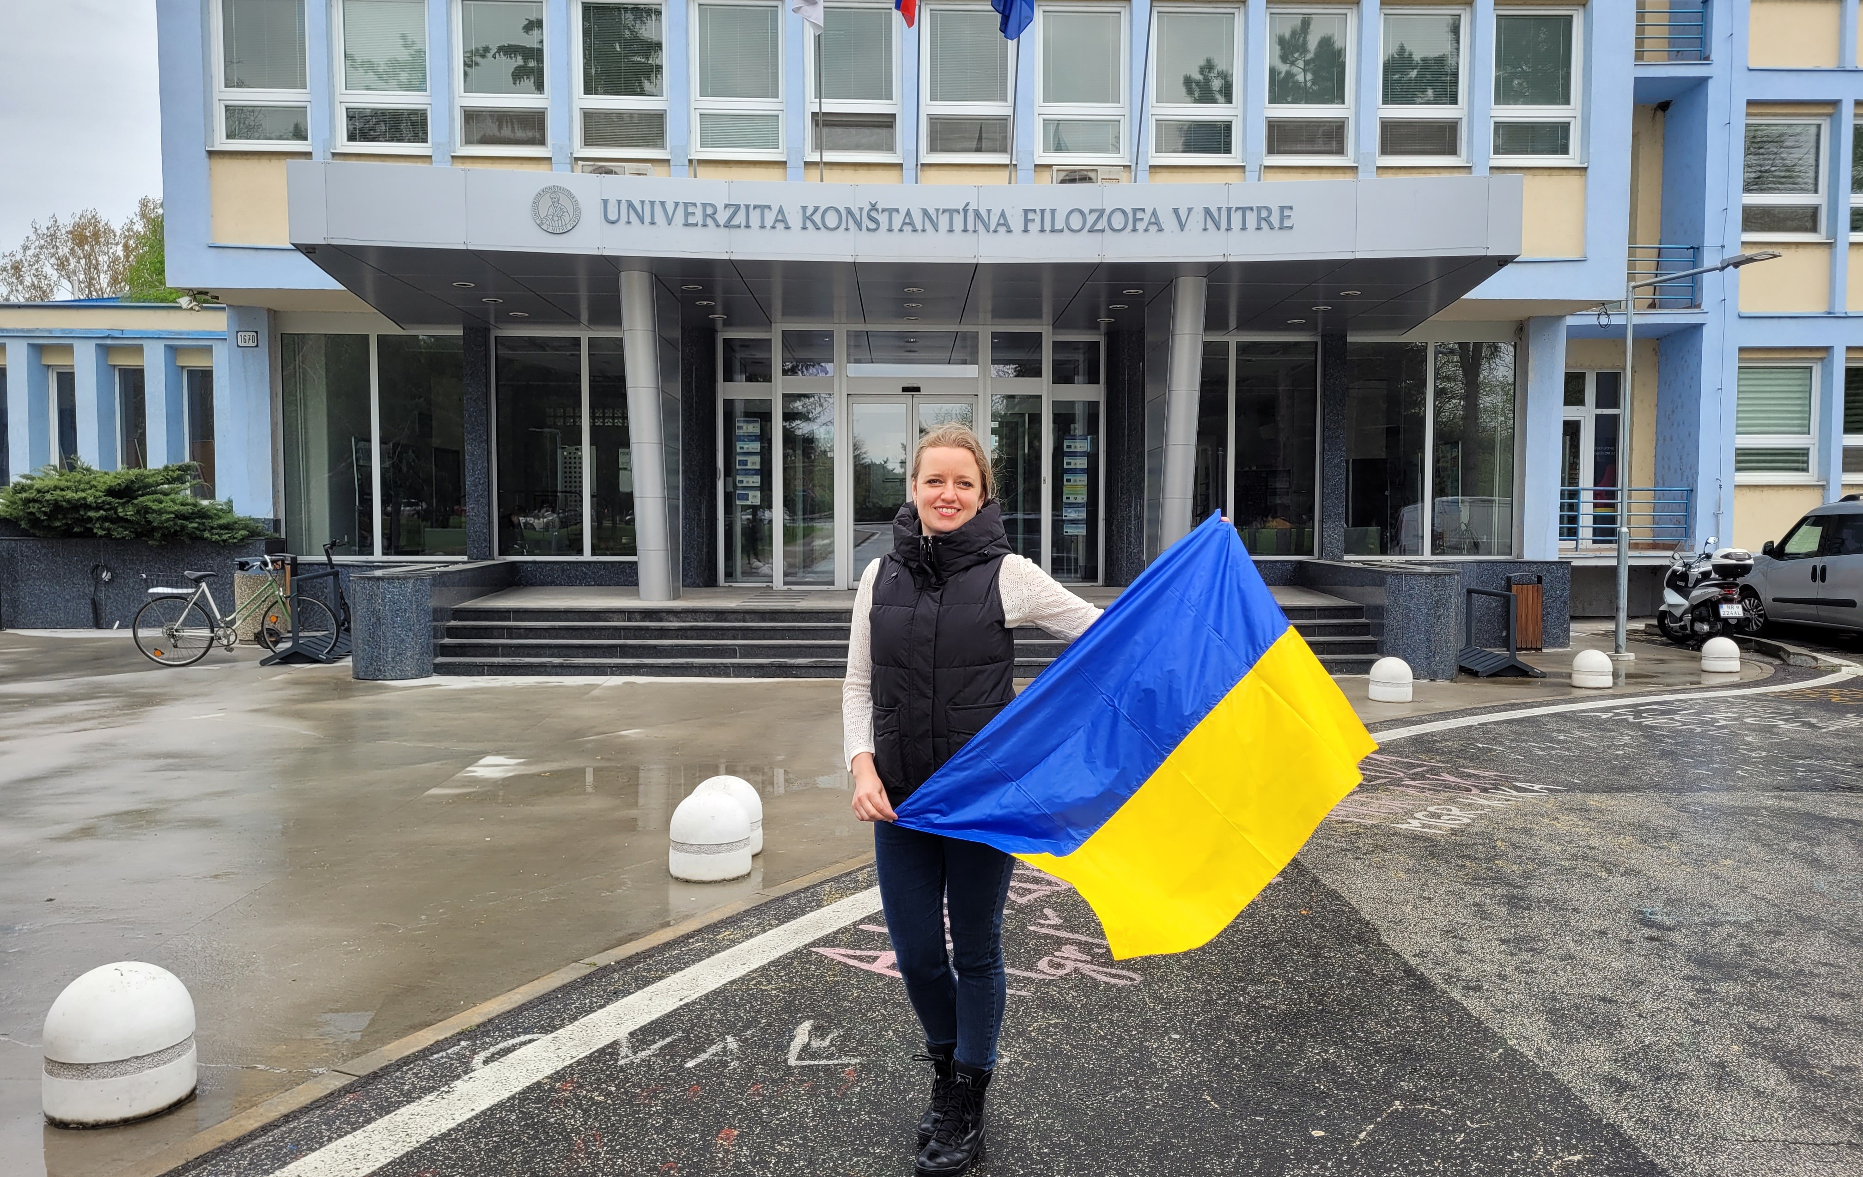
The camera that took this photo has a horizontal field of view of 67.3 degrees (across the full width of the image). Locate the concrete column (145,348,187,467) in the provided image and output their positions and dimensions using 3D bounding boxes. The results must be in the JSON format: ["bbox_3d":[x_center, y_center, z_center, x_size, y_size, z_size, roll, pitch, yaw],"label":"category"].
[{"bbox_3d":[-10.159,-2.214,18.536,0.261,1.983,0.420,0,3,-2],"label":"concrete column"}]

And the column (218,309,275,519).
[{"bbox_3d":[-8.472,-2.194,17.677,0.570,2.640,0.460,0,3,-1],"label":"column"}]

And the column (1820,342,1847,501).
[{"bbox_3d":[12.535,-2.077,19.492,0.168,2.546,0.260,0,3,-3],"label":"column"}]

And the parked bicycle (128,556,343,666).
[{"bbox_3d":[-6.747,0.222,13.582,1.780,1.050,0.580,-1,3,-22],"label":"parked bicycle"}]

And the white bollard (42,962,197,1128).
[{"bbox_3d":[-2.065,1.135,3.569,0.339,0.348,0.339,0,3,0],"label":"white bollard"}]

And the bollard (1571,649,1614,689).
[{"bbox_3d":[5.859,0.716,12.400,0.335,0.330,0.335,0,3,-1],"label":"bollard"}]

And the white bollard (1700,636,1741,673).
[{"bbox_3d":[7.818,0.655,13.850,0.333,0.340,0.333,0,3,-2],"label":"white bollard"}]

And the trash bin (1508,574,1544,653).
[{"bbox_3d":[6.878,0.272,16.219,0.330,0.900,0.280,0,3,-2],"label":"trash bin"}]

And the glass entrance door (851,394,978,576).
[{"bbox_3d":[-0.223,-1.185,17.228,1.570,2.400,0.130,0,3,-1],"label":"glass entrance door"}]

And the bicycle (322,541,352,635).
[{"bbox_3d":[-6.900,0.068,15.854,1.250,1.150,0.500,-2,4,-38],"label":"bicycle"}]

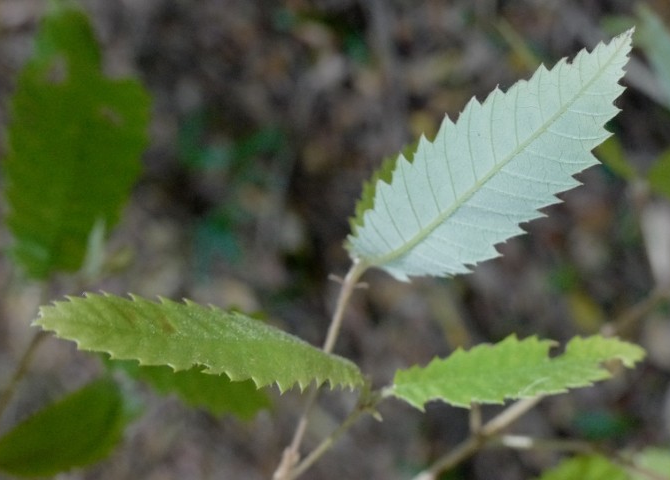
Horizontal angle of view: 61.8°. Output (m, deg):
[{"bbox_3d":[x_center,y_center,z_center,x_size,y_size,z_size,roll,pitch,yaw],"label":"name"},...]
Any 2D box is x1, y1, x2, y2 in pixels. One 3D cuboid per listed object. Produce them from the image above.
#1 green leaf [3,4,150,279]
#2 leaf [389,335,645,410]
[{"bbox_3d":[-0.115,-0.045,0.250,0.059,0.012,0.125,4,71,-6],"label":"green leaf"},{"bbox_3d":[0.065,0.045,0.195,0.102,0.010,0.030,-2,28,-22],"label":"leaf"}]

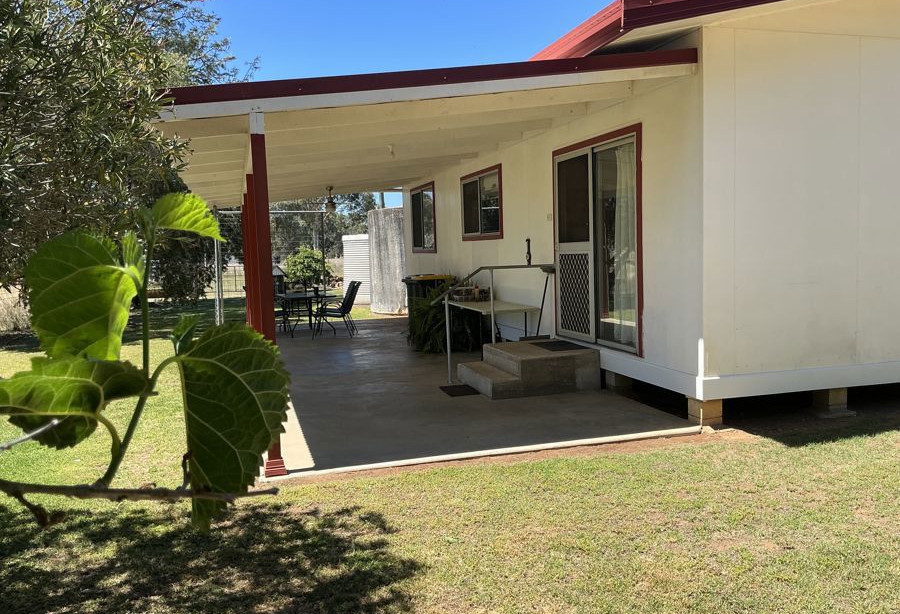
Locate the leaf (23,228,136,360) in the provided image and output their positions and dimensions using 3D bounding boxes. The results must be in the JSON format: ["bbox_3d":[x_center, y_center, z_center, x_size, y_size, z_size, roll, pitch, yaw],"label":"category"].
[{"bbox_3d":[-0.330,-0.008,0.650,0.095,0.112,0.050,-3,5,-14],"label":"leaf"}]

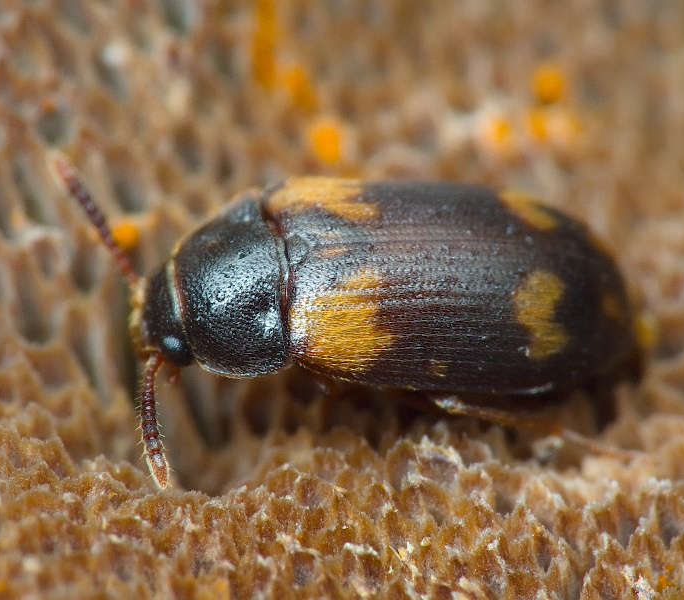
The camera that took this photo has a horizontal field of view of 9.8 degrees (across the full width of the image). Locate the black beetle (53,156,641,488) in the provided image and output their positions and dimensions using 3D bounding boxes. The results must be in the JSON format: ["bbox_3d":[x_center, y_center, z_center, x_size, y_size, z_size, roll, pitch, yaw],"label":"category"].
[{"bbox_3d":[0.000,0.000,0.039,0.006,0.002,0.004,3,52,-18],"label":"black beetle"}]

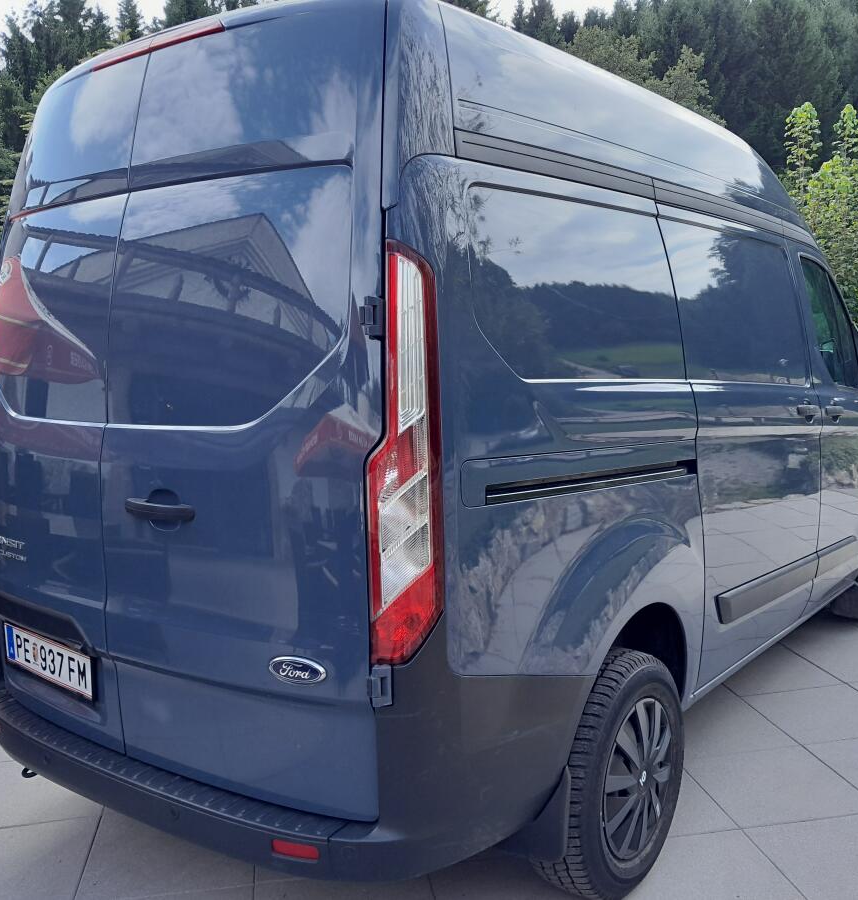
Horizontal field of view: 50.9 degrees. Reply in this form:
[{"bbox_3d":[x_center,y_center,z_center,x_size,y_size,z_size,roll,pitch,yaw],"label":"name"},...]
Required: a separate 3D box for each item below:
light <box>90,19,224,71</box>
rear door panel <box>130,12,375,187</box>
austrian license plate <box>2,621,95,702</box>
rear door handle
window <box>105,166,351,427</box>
[{"bbox_3d":[-0.684,-0.994,2.242,0.530,0.045,0.050,4,9,38],"label":"light"},{"bbox_3d":[-0.414,-0.762,2.005,0.730,0.340,0.060,3,-6,34],"label":"rear door panel"},{"bbox_3d":[-1.084,0.594,2.557,0.520,0.120,0.010,4,9,42],"label":"austrian license plate"},{"bbox_3d":[-0.602,0.135,2.008,0.220,0.042,0.045,3,9,36],"label":"rear door handle"},{"bbox_3d":[-0.464,-0.326,1.992,0.720,0.570,0.055,3,-2,34],"label":"window"}]

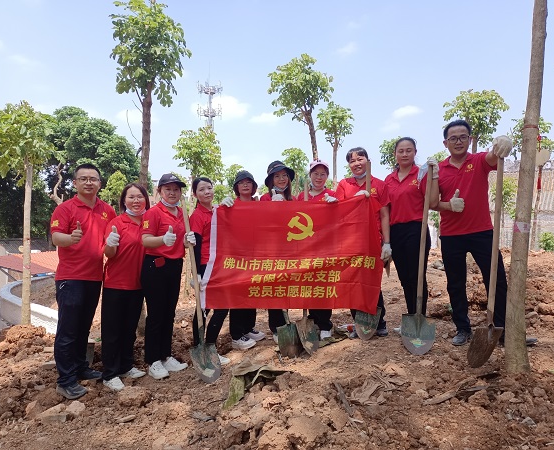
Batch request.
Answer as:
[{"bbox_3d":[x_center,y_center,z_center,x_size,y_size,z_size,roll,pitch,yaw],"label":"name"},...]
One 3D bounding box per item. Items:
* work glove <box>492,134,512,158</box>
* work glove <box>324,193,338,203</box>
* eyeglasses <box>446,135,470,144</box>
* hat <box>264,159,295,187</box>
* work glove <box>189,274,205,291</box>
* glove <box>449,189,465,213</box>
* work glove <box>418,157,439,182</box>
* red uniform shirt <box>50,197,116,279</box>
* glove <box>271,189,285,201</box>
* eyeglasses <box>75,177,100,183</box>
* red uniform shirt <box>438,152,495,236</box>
[{"bbox_3d":[1.539,-0.531,2.950,0.130,0.160,0.130,-2,-2,27],"label":"work glove"},{"bbox_3d":[0.432,-0.210,3.500,0.110,0.100,0.100,-1,0,9],"label":"work glove"},{"bbox_3d":[1.312,-0.622,3.150,0.145,0.048,0.130,-8,2,22],"label":"eyeglasses"},{"bbox_3d":[0.021,-0.434,3.650,0.270,0.190,0.280,-1,-2,-3],"label":"hat"},{"bbox_3d":[-0.627,0.454,3.420,0.120,0.150,0.110,-1,-2,-6],"label":"work glove"},{"bbox_3d":[1.250,-0.170,3.000,0.110,0.165,0.100,-1,0,17],"label":"glove"},{"bbox_3d":[1.098,-0.397,3.100,0.120,0.170,0.120,-2,-2,18],"label":"work glove"},{"bbox_3d":[-1.460,0.105,3.260,0.500,0.650,0.300,0,0,-35],"label":"red uniform shirt"},{"bbox_3d":[0.012,-0.238,3.550,0.100,0.120,0.100,-1,0,0],"label":"glove"},{"bbox_3d":[-1.394,-0.333,3.170,0.142,0.044,0.140,0,-2,-27],"label":"eyeglasses"},{"bbox_3d":[1.407,-0.225,3.200,0.450,0.650,0.290,-2,-2,20],"label":"red uniform shirt"}]

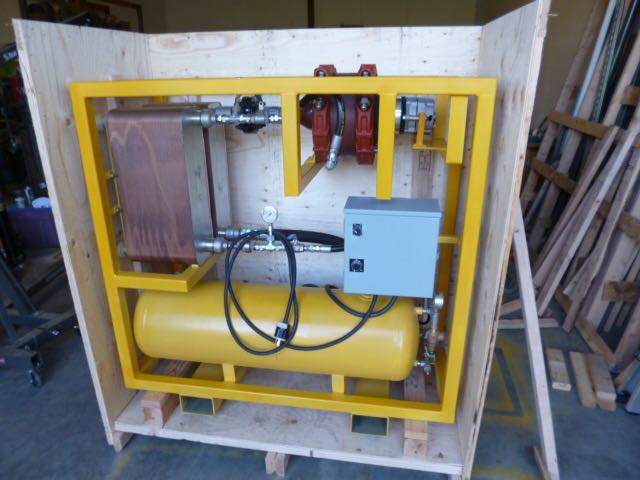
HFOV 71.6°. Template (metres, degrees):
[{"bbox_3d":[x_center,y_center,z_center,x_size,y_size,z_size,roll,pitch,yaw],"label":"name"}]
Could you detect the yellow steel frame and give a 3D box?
[{"bbox_3d":[-0.125,-0.011,1.984,1.480,1.338,0.613,3,20,9],"label":"yellow steel frame"}]

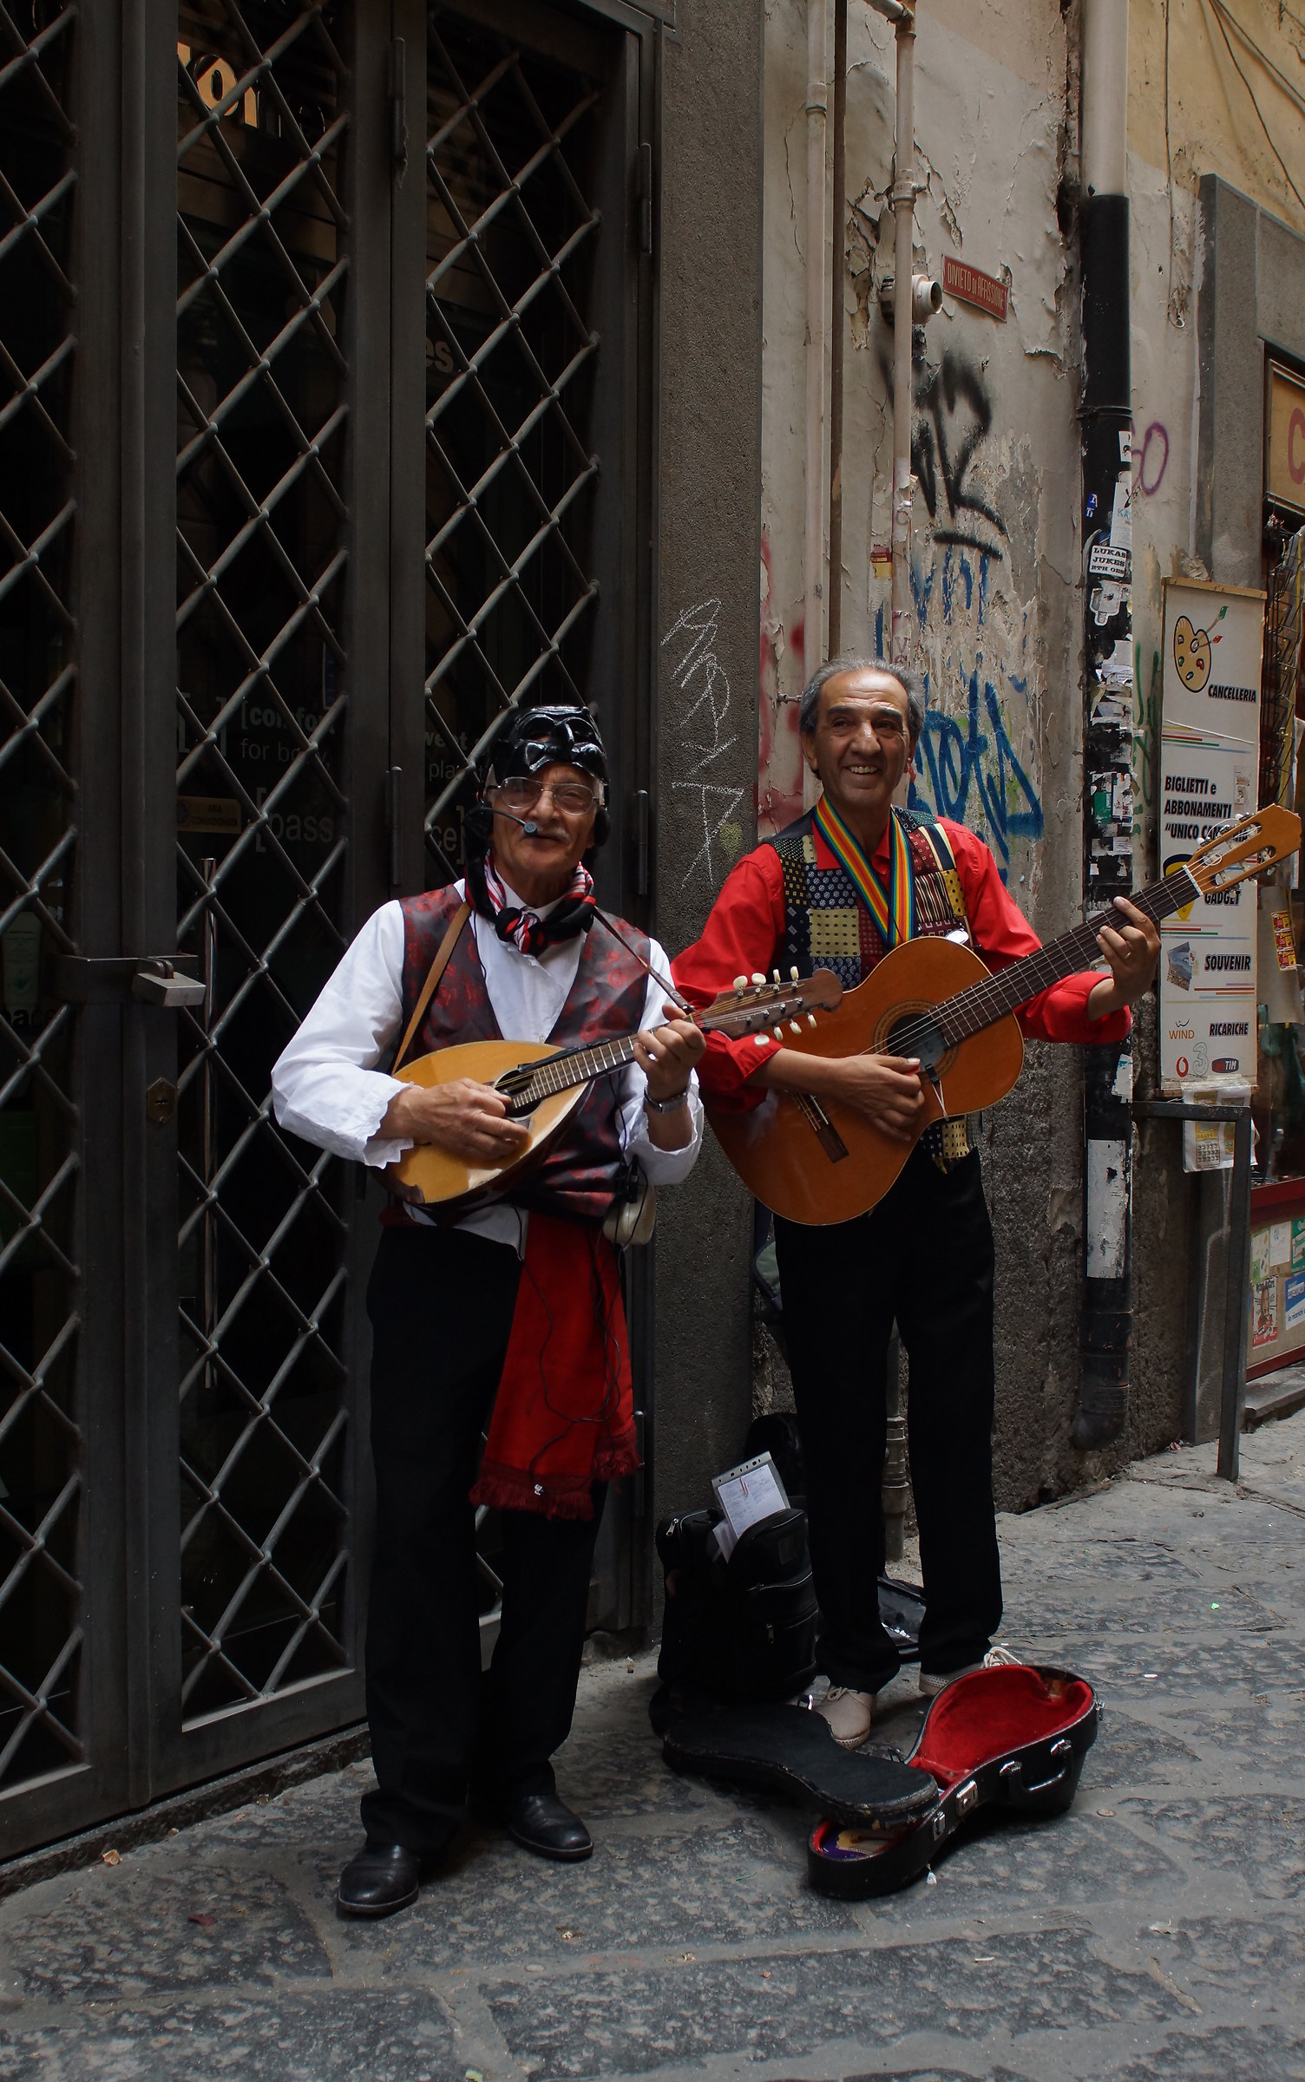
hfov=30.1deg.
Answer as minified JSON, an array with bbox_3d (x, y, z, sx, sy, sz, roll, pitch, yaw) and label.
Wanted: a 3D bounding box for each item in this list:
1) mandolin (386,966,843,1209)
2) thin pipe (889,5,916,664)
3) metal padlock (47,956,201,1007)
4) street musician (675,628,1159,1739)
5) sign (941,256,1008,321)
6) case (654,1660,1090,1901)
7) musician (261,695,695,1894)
[{"bbox_3d":[-0.043,0.068,3.237,0.630,0.200,0.150,-23,-17,6],"label":"mandolin"},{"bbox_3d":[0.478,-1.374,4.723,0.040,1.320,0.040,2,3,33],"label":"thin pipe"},{"bbox_3d":[-0.706,-0.081,3.274,0.090,0.070,0.190,2,3,33],"label":"metal padlock"},{"bbox_3d":[0.423,0.229,3.877,0.740,1.700,0.500,0,3,-1],"label":"street musician"},{"bbox_3d":[0.681,-1.585,5.121,0.015,0.075,0.310,2,3,33],"label":"sign"},{"bbox_3d":[0.304,1.042,3.523,0.500,0.170,0.700,2,3,33],"label":"case"},{"bbox_3d":[-0.229,0.334,3.369,0.590,1.620,0.480,0,3,-6],"label":"musician"}]

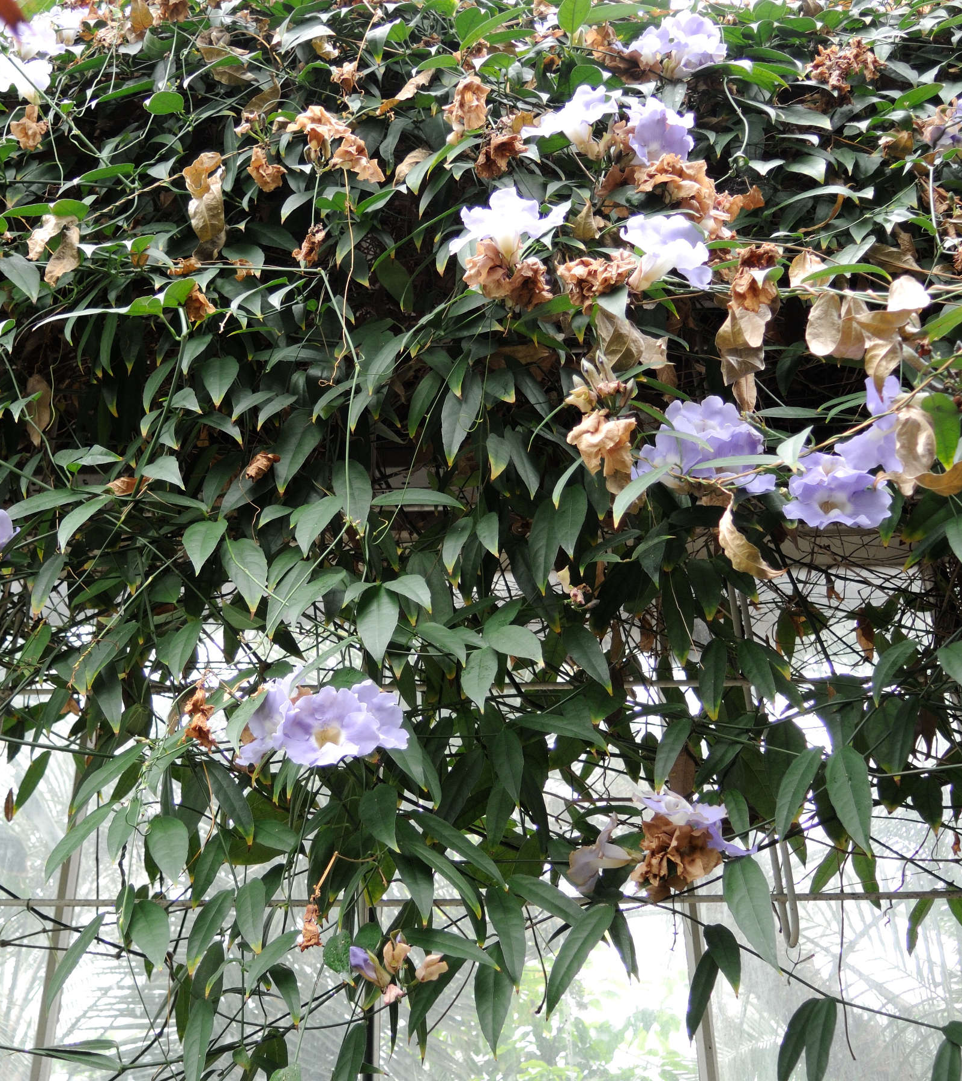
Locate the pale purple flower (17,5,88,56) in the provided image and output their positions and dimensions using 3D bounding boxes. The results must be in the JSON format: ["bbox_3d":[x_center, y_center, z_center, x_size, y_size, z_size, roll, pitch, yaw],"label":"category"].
[{"bbox_3d":[-0.520,-0.617,1.414,0.085,0.048,0.050,-2,-32,-1],"label":"pale purple flower"}]

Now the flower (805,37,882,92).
[{"bbox_3d":[0.433,-0.569,1.394,0.087,0.050,0.050,-2,-32,-1],"label":"flower"}]

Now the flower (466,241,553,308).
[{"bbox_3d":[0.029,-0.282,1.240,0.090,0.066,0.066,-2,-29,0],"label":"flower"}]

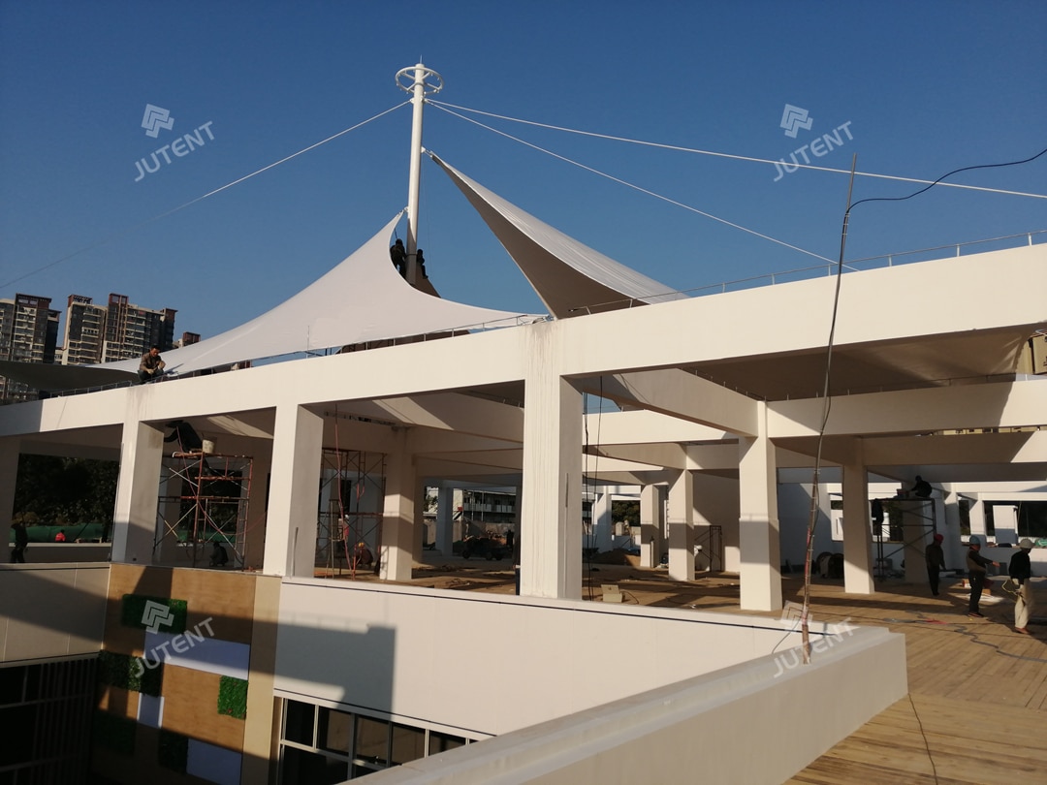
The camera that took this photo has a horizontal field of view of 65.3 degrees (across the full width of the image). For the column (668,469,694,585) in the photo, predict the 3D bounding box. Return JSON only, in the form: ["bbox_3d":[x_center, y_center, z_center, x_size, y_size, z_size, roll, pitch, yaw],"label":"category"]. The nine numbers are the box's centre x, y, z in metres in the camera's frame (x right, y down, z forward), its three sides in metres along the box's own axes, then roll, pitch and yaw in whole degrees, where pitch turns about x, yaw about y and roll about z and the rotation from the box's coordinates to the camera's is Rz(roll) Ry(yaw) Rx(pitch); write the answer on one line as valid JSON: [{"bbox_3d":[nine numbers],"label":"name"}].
[{"bbox_3d":[5.443,4.510,28.028,0.634,3.838,0.634,-6,-12,36],"label":"column"}]

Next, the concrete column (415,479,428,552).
[{"bbox_3d":[-4.893,5.711,36.341,0.656,3.823,0.656,-6,-12,36],"label":"concrete column"}]

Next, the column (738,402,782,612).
[{"bbox_3d":[5.342,2.549,18.488,0.653,4.592,0.637,-5,-12,36],"label":"column"}]

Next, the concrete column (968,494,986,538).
[{"bbox_3d":[24.661,7.688,44.177,0.634,3.838,0.634,-6,-12,36],"label":"concrete column"}]

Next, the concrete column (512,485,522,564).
[{"bbox_3d":[0.015,6.694,41.919,0.634,3.838,0.634,-6,-12,36],"label":"concrete column"}]

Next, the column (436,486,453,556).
[{"bbox_3d":[-4.318,7.113,45.074,0.634,3.838,0.634,-6,-12,36],"label":"column"}]

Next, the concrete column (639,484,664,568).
[{"bbox_3d":[6.014,6.392,38.768,0.656,3.823,0.656,-6,-12,36],"label":"concrete column"}]

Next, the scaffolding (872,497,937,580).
[{"bbox_3d":[14.109,5.500,30.070,1.930,3.090,1.200,-6,-12,36],"label":"scaffolding"}]

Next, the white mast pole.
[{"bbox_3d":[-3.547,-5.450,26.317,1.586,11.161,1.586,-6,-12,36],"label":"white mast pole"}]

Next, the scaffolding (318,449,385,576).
[{"bbox_3d":[-5.548,3.974,26.311,1.930,3.880,1.320,-6,-12,36],"label":"scaffolding"}]

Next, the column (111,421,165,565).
[{"bbox_3d":[-8.813,2.361,18.620,0.632,3.305,0.632,-6,-12,36],"label":"column"}]

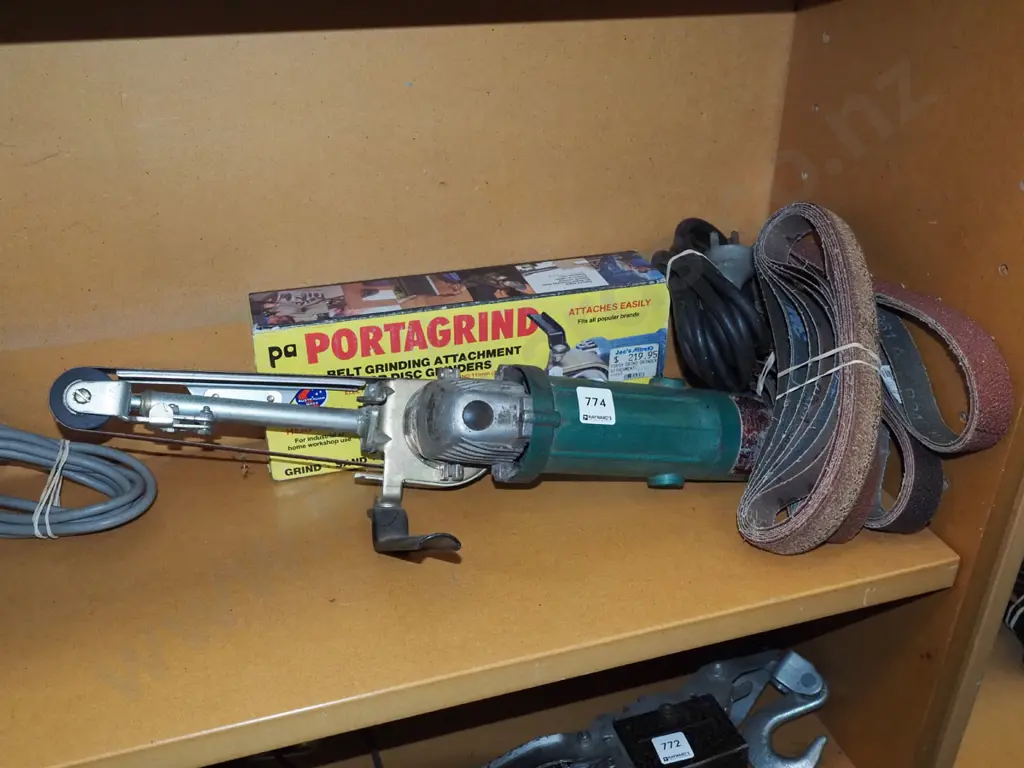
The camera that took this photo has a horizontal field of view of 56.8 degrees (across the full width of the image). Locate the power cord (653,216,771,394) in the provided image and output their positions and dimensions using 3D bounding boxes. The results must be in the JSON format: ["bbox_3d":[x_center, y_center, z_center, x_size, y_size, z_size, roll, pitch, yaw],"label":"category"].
[{"bbox_3d":[0.164,-0.057,0.754,0.093,0.144,0.082,-8,29,-16],"label":"power cord"}]

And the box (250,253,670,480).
[{"bbox_3d":[-0.036,-0.018,0.727,0.305,0.122,0.062,-8,29,-16],"label":"box"}]

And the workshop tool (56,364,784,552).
[{"bbox_3d":[-0.054,0.045,0.629,0.479,0.130,0.103,6,-18,-15],"label":"workshop tool"}]

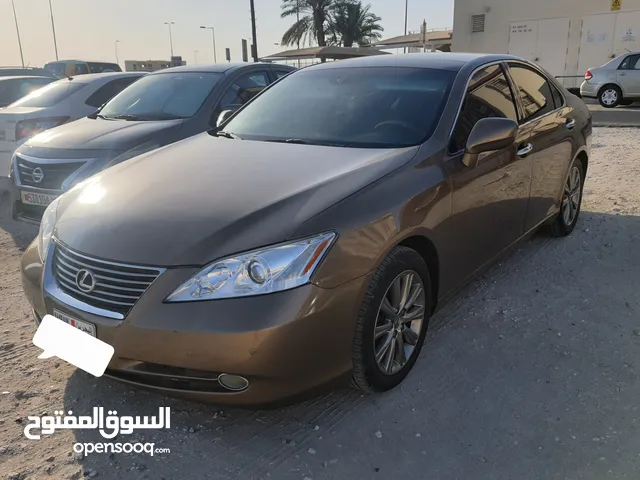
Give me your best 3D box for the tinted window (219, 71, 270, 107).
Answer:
[{"bbox_3d":[-0.809,-1.630,5.324,0.062,0.435,1.035,-20,7,31],"label":"tinted window"}]

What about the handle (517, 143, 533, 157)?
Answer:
[{"bbox_3d":[1.254,-0.556,2.946,0.052,0.047,0.238,12,22,38],"label":"handle"}]

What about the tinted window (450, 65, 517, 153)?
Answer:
[{"bbox_3d":[0.900,-0.774,2.723,0.062,0.455,1.097,-18,2,43],"label":"tinted window"}]

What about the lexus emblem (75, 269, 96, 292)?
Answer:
[{"bbox_3d":[-0.930,0.159,1.906,0.135,0.095,0.026,12,13,38],"label":"lexus emblem"}]

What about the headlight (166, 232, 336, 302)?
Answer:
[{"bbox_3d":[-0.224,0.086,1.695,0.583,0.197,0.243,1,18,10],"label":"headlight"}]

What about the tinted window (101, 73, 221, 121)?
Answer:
[{"bbox_3d":[-1.704,-1.554,5.213,1.360,0.120,0.900,6,50,25],"label":"tinted window"}]

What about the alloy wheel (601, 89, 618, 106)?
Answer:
[{"bbox_3d":[7.382,-3.637,12.262,0.420,0.420,0.150,5,19,22],"label":"alloy wheel"}]

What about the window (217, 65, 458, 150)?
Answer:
[{"bbox_3d":[0.066,-0.822,2.920,1.440,0.120,0.890,12,53,38],"label":"window"}]

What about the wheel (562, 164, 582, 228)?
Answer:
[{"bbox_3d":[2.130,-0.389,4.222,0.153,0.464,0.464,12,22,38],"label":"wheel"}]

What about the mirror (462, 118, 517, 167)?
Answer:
[{"bbox_3d":[0.818,-0.477,2.318,0.269,0.228,0.176,12,22,38],"label":"mirror"}]

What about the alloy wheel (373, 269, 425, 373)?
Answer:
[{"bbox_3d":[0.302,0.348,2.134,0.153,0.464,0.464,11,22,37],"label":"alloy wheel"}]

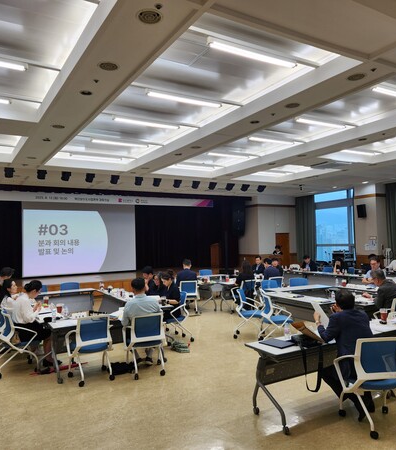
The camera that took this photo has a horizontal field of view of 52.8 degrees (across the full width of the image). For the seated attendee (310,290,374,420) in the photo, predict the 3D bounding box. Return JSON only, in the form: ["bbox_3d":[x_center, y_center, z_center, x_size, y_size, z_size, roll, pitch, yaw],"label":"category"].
[{"bbox_3d":[1.464,1.276,4.020,0.580,1.220,0.760,-1,-3,-21],"label":"seated attendee"}]

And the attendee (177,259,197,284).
[{"bbox_3d":[-0.299,1.541,10.062,0.520,1.320,0.800,-1,-3,-11],"label":"attendee"}]

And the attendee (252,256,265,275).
[{"bbox_3d":[1.801,1.558,11.645,0.500,1.220,0.750,-3,-3,31],"label":"attendee"}]

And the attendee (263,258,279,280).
[{"bbox_3d":[1.842,1.498,10.147,0.520,1.280,0.780,-1,-3,-22],"label":"attendee"}]

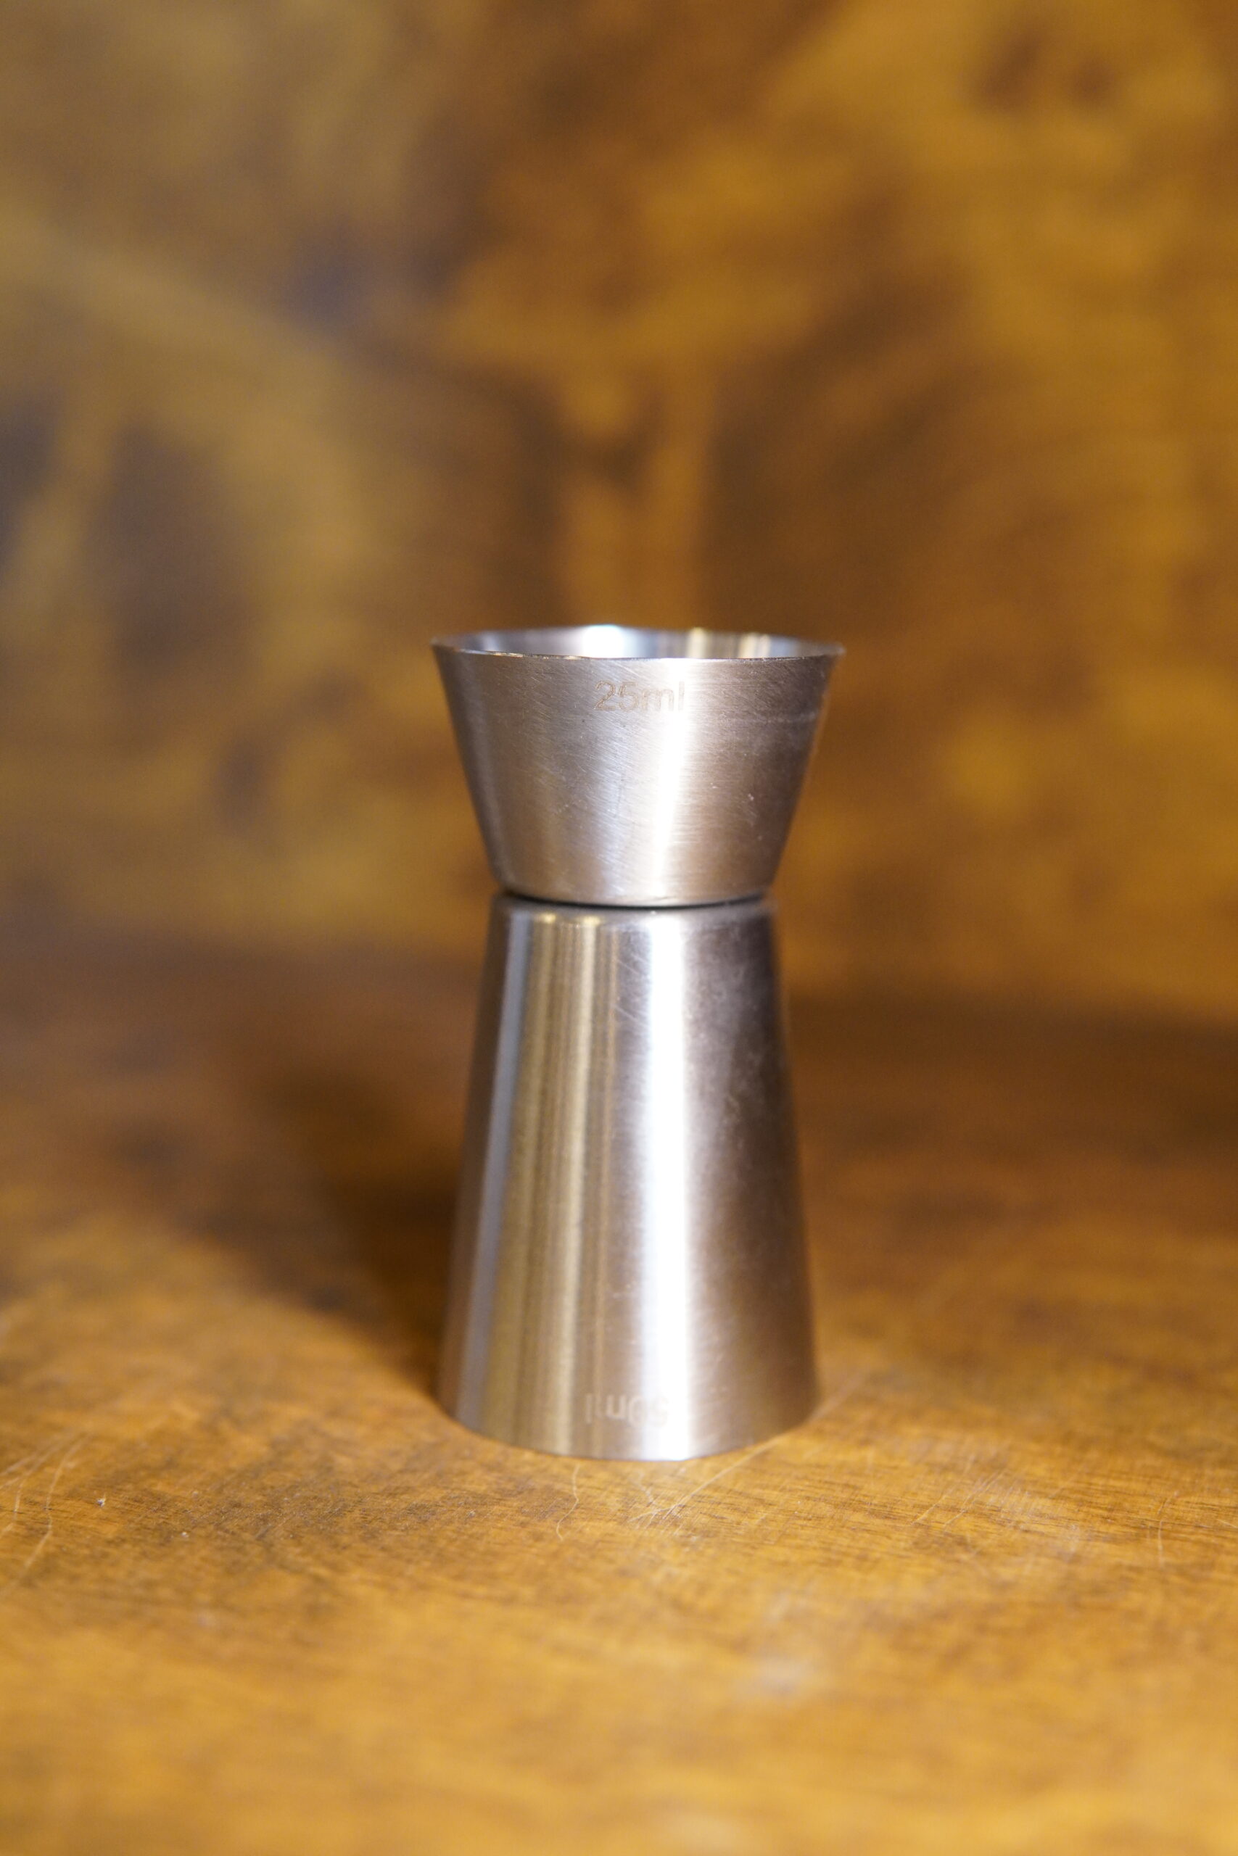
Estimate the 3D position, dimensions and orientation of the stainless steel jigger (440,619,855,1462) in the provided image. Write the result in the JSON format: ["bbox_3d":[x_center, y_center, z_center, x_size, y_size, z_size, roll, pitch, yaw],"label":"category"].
[{"bbox_3d":[0.002,0.010,0.249,0.043,0.082,0.043,1,11,0],"label":"stainless steel jigger"}]

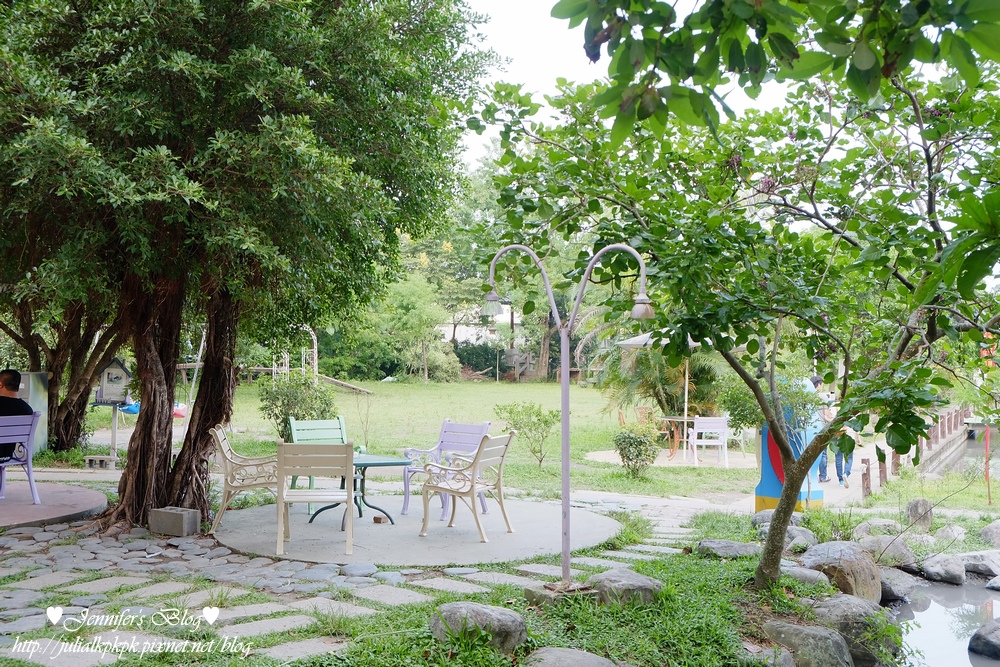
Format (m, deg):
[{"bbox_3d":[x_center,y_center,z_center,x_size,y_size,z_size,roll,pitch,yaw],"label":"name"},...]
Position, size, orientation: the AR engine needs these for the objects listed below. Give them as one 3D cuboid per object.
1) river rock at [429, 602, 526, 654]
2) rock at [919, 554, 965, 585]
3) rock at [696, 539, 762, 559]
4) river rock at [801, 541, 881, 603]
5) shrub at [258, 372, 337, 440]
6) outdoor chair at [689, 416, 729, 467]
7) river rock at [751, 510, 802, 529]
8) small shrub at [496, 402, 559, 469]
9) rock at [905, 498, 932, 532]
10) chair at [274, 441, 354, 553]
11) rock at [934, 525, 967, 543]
[{"bbox_3d":[-0.121,1.550,5.380,0.510,0.240,0.360,1,-1,0],"label":"river rock"},{"bbox_3d":[4.547,2.431,10.300,0.460,0.280,0.420,0,-1,24],"label":"rock"},{"bbox_3d":[2.061,1.935,9.000,0.567,0.150,0.380,0,-1,13],"label":"rock"},{"bbox_3d":[2.945,2.043,8.600,0.640,0.500,0.550,1,-1,0],"label":"river rock"},{"bbox_3d":[-3.466,1.298,17.200,1.300,1.300,1.250,1,-1,0],"label":"shrub"},{"bbox_3d":[3.634,1.852,17.405,0.559,0.857,0.635,1,-1,0],"label":"outdoor chair"},{"bbox_3d":[3.163,2.120,11.400,0.553,0.190,0.420,0,-1,15],"label":"river rock"},{"bbox_3d":[0.408,1.544,15.400,0.980,1.020,0.950,1,-1,0],"label":"small shrub"},{"bbox_3d":[4.740,2.052,11.300,0.280,0.390,0.260,1,-1,0],"label":"rock"},{"bbox_3d":[-1.403,1.219,7.718,0.559,0.857,0.635,1,-1,-6],"label":"chair"},{"bbox_3d":[5.000,2.220,11.100,0.345,0.180,0.280,0,-1,24],"label":"rock"}]

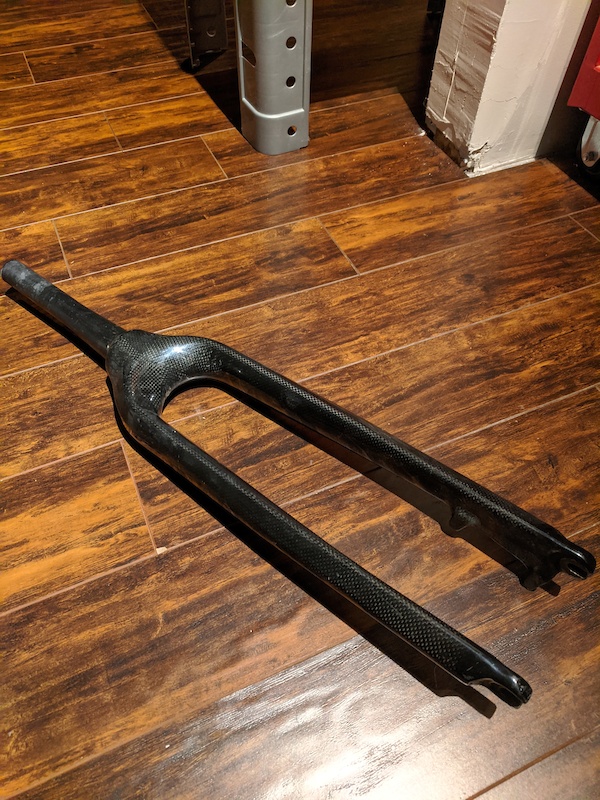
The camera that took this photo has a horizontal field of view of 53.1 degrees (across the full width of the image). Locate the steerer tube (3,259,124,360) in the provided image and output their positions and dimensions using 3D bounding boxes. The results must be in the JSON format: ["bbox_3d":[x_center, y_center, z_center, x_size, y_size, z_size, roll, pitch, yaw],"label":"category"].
[{"bbox_3d":[-0.265,-0.104,0.667,0.183,0.036,0.036,33,59,22],"label":"steerer tube"}]

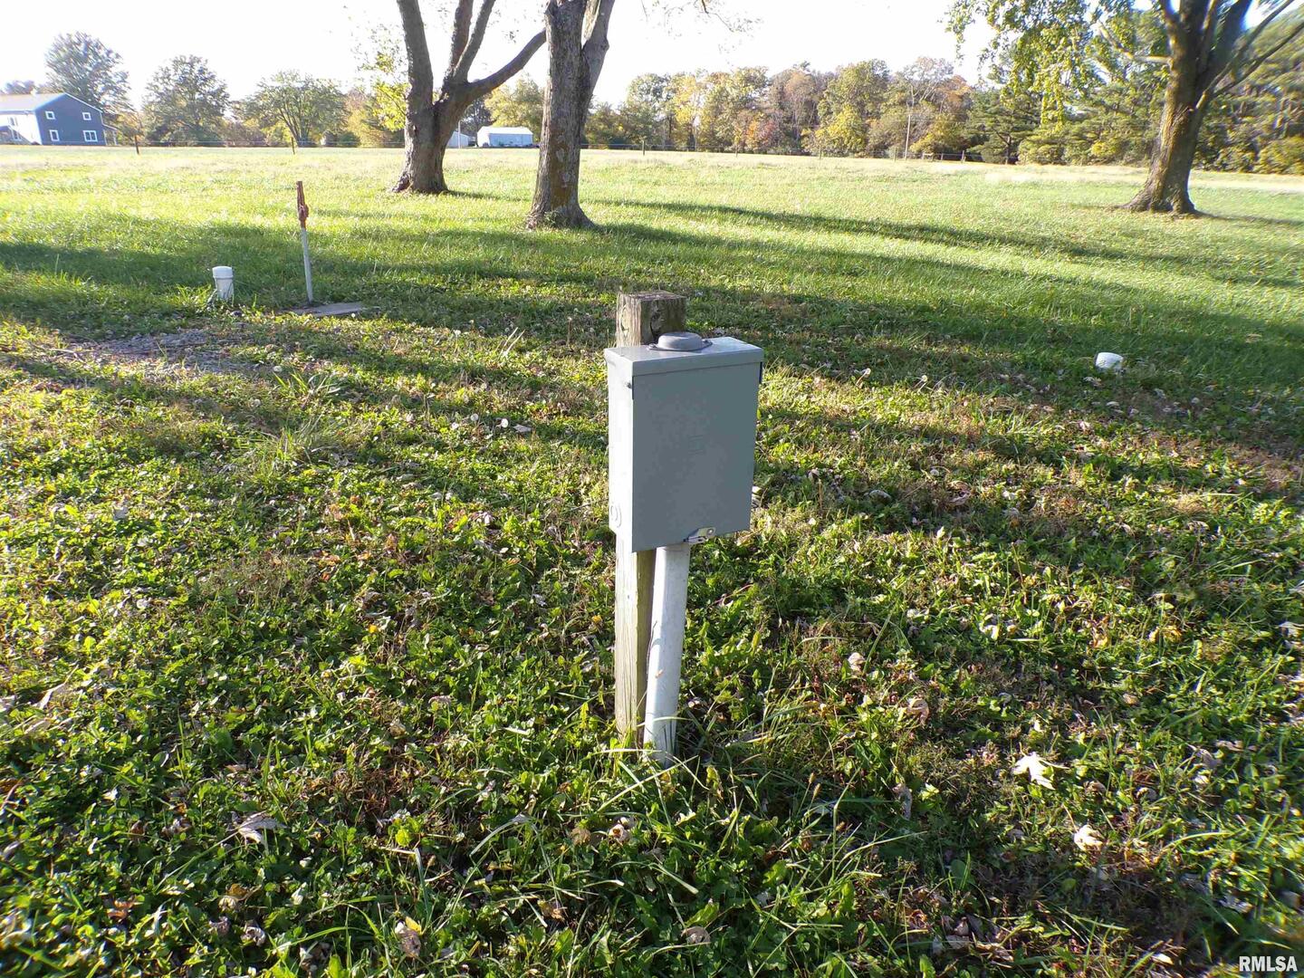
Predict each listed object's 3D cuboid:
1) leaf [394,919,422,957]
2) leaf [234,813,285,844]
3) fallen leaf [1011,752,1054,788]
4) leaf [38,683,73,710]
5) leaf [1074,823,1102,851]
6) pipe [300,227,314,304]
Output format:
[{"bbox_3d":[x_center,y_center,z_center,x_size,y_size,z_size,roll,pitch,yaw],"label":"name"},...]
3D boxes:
[{"bbox_3d":[-0.355,0.653,1.317,0.037,0.030,0.052,-6,22,-18],"label":"leaf"},{"bbox_3d":[-0.661,0.572,1.526,0.076,0.025,0.047,-10,24,-26],"label":"leaf"},{"bbox_3d":[0.714,0.526,1.693,0.072,0.022,0.089,11,23,25],"label":"fallen leaf"},{"bbox_3d":[-1.235,0.432,1.875,0.060,0.022,0.079,-15,26,-35],"label":"leaf"},{"bbox_3d":[0.737,0.588,1.529,0.045,0.025,0.040,13,24,29],"label":"leaf"},{"bbox_3d":[-2.433,-1.572,6.378,0.036,0.524,0.036,-6,22,-20],"label":"pipe"}]

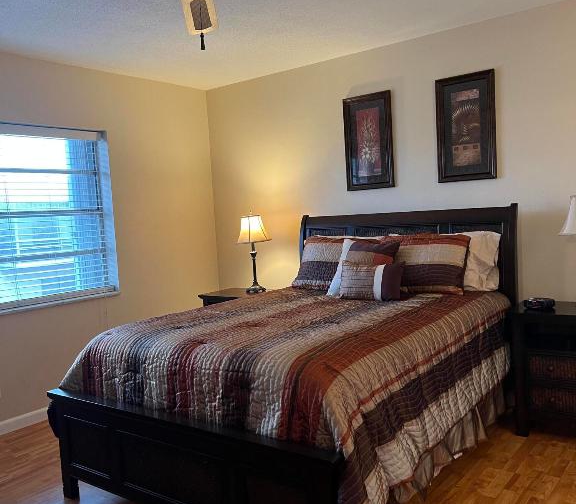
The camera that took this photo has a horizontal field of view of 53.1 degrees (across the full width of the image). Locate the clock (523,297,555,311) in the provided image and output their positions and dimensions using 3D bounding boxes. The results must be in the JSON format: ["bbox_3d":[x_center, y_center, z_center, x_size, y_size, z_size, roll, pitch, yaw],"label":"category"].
[{"bbox_3d":[1.436,0.293,3.295,0.105,0.054,0.160,-6,5,-39],"label":"clock"}]

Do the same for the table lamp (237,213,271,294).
[{"bbox_3d":[-0.278,0.006,4.656,0.265,0.635,0.265,0,5,37],"label":"table lamp"}]

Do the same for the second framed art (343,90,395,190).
[{"bbox_3d":[0.584,-0.794,4.179,0.382,0.671,0.030,0,5,37],"label":"second framed art"}]

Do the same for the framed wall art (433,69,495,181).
[{"bbox_3d":[1.155,-0.803,3.748,0.378,0.678,0.030,0,5,37],"label":"framed wall art"}]

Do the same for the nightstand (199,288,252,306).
[{"bbox_3d":[-0.306,0.674,4.637,0.615,0.690,0.480,0,5,37],"label":"nightstand"}]

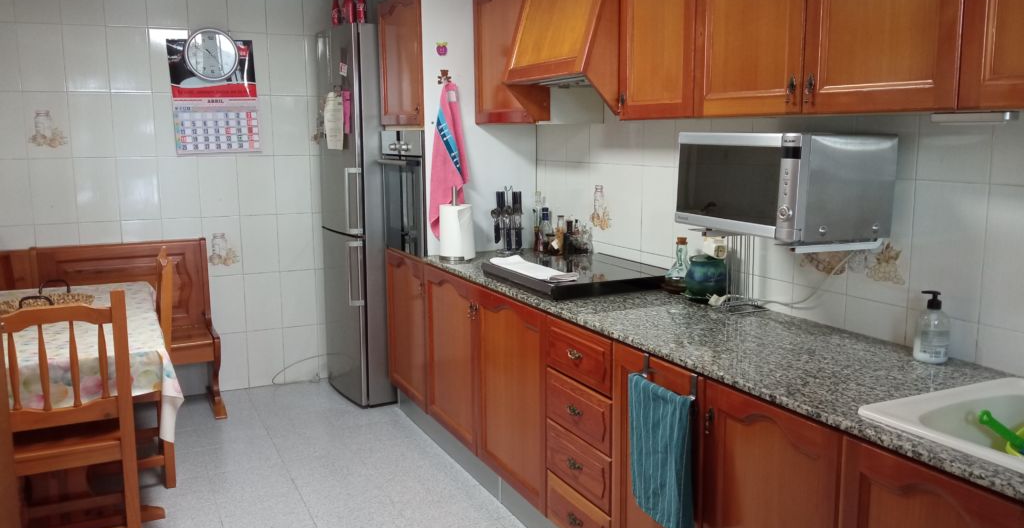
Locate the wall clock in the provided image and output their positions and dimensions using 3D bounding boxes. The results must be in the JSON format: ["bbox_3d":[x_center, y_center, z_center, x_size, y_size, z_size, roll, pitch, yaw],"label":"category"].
[{"bbox_3d":[-1.611,-1.121,4.281,0.272,0.272,0.046,-5,10,-26],"label":"wall clock"}]

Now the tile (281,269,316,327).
[{"bbox_3d":[-1.255,0.204,4.700,0.198,0.332,0.010,-5,10,-26],"label":"tile"}]

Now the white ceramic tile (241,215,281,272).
[{"bbox_3d":[-1.437,-0.112,4.562,0.198,0.332,0.010,-5,10,-26],"label":"white ceramic tile"}]

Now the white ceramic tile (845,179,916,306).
[{"bbox_3d":[0.999,-0.063,2.168,0.010,0.332,0.198,-5,10,-26],"label":"white ceramic tile"}]

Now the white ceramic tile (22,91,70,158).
[{"bbox_3d":[-2.339,-0.698,4.023,0.200,0.334,0.010,-5,10,-26],"label":"white ceramic tile"}]

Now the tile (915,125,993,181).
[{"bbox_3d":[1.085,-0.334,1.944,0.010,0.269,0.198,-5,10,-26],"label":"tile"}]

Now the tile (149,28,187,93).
[{"bbox_3d":[-1.802,-1.073,4.232,0.198,0.332,0.010,-5,10,-26],"label":"tile"}]

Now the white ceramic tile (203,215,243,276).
[{"bbox_3d":[-1.617,-0.097,4.475,0.198,0.332,0.010,-5,10,-26],"label":"white ceramic tile"}]

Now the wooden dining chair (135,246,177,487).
[{"bbox_3d":[-1.640,0.442,3.357,0.435,0.967,0.405,-5,10,-26],"label":"wooden dining chair"}]

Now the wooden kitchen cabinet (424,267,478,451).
[{"bbox_3d":[-0.008,0.368,3.574,0.580,0.700,0.605,-5,10,-26],"label":"wooden kitchen cabinet"}]

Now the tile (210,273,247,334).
[{"bbox_3d":[-1.615,0.233,4.522,0.200,0.334,0.010,-5,10,-26],"label":"tile"}]

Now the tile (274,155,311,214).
[{"bbox_3d":[-1.250,-0.452,4.567,0.200,0.333,0.010,-4,10,-22],"label":"tile"}]

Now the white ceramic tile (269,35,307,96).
[{"bbox_3d":[-1.262,-1.117,4.492,0.198,0.332,0.010,-5,10,-26],"label":"white ceramic tile"}]

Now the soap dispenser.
[{"bbox_3d":[1.058,0.153,2.002,0.085,0.176,0.085,3,10,19],"label":"soap dispenser"}]

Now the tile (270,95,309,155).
[{"bbox_3d":[-1.251,-0.781,4.513,0.200,0.333,0.010,-4,10,-22],"label":"tile"}]

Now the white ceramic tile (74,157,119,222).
[{"bbox_3d":[-2.158,-0.383,4.160,0.200,0.334,0.010,-5,10,-26],"label":"white ceramic tile"}]

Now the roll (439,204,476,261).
[{"bbox_3d":[-0.242,-0.139,3.515,0.144,0.230,0.144,0,9,0],"label":"roll"}]

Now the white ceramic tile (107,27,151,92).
[{"bbox_3d":[-1.982,-1.057,4.145,0.200,0.334,0.010,-5,10,-26],"label":"white ceramic tile"}]

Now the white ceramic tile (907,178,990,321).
[{"bbox_3d":[1.098,-0.036,2.014,0.010,0.333,0.200,-5,10,-26],"label":"white ceramic tile"}]

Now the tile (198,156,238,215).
[{"bbox_3d":[-1.620,-0.426,4.422,0.200,0.334,0.010,-5,10,-26],"label":"tile"}]

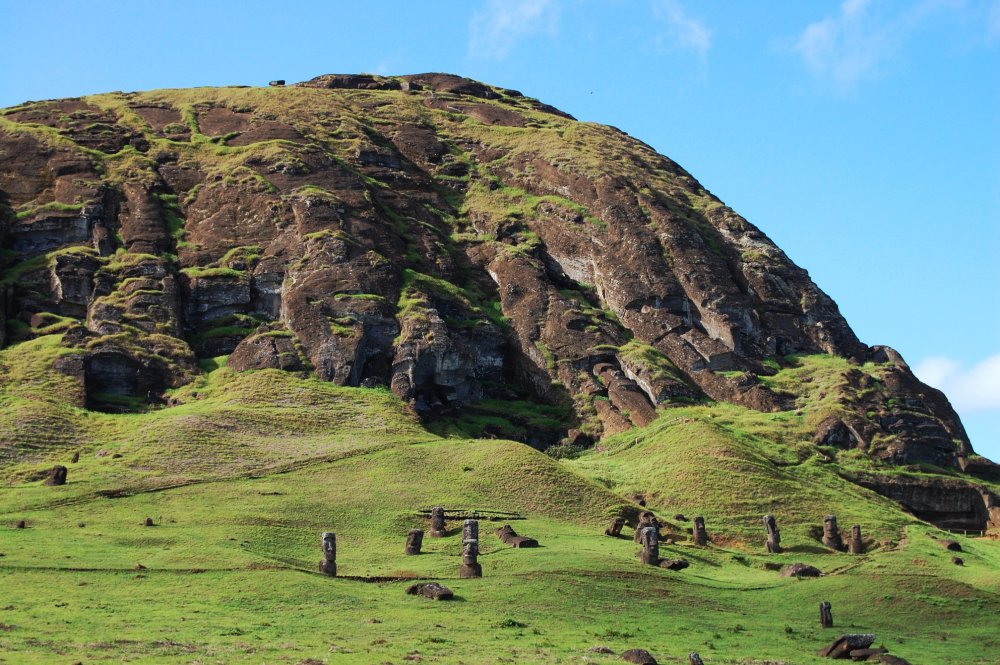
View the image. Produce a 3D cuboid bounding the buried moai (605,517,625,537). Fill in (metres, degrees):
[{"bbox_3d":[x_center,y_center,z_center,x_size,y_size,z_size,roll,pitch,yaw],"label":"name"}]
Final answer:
[{"bbox_3d":[16.034,27.108,318.000,1.800,2.700,1.500,24,-7,-11],"label":"buried moai"}]

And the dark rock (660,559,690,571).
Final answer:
[{"bbox_3d":[18.249,24.288,238.000,3.350,1.320,2.000,-1,-8,4],"label":"dark rock"}]

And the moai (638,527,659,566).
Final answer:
[{"bbox_3d":[15.621,22.338,237.000,1.830,4.100,1.600,3,-8,-18],"label":"moai"}]

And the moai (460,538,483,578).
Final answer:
[{"bbox_3d":[-2.943,23.337,235.000,2.060,4.170,1.700,-2,-8,11],"label":"moai"}]

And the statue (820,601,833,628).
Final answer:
[{"bbox_3d":[34.511,29.765,240.000,1.150,2.800,1.050,4,-10,-40],"label":"statue"}]

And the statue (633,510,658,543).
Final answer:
[{"bbox_3d":[16.093,21.421,250.000,2.350,3.770,2.000,3,-9,-21],"label":"statue"}]

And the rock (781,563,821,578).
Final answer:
[{"bbox_3d":[30.206,23.844,228.000,4.210,1.620,2.800,-1,-8,8],"label":"rock"}]

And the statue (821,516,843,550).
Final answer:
[{"bbox_3d":[45.584,27.487,312.000,2.500,4.900,1.800,-3,-7,0],"label":"statue"}]

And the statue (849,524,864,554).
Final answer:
[{"bbox_3d":[48.840,28.344,312.000,1.800,4.000,1.500,1,-8,-10],"label":"statue"}]

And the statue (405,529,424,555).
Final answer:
[{"bbox_3d":[-11.383,27.860,303.000,2.000,3.400,1.600,10,-7,9],"label":"statue"}]

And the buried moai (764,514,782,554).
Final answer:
[{"bbox_3d":[37.015,27.237,308.000,1.800,4.900,1.600,1,-11,-45],"label":"buried moai"}]

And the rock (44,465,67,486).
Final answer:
[{"bbox_3d":[-55.509,17.939,285.000,2.000,2.720,2.130,-8,-11,43],"label":"rock"}]

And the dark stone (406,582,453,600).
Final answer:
[{"bbox_3d":[-8.209,30.159,265.000,4.900,1.700,2.500,-3,-8,25],"label":"dark stone"}]

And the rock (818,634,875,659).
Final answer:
[{"bbox_3d":[26.644,24.145,175.000,4.310,1.860,2.600,-1,-8,9],"label":"rock"}]

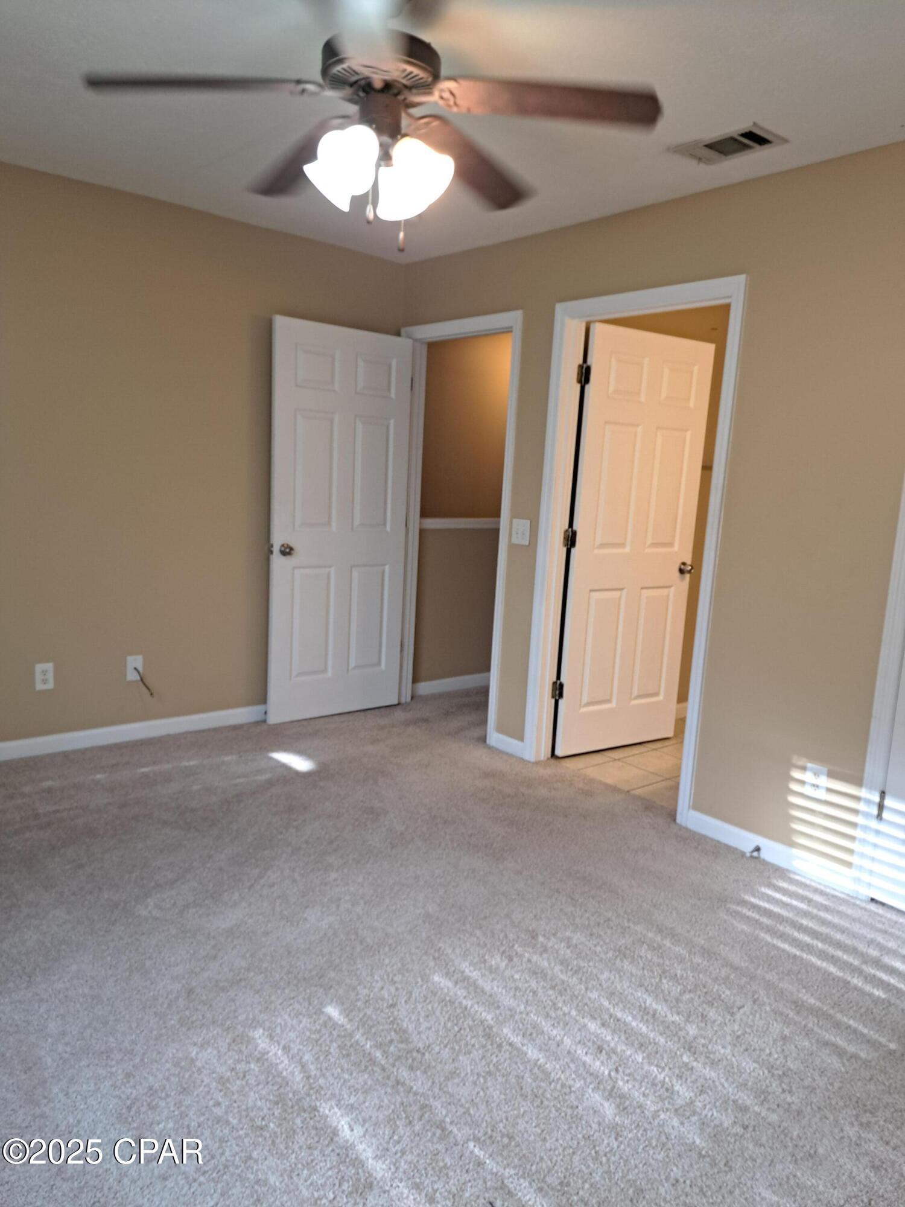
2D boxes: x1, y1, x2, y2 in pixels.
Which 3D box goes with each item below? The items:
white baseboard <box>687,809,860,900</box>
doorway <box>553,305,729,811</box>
[{"bbox_3d":[1.160,0.901,3.090,0.018,0.080,0.670,-5,12,-40],"label":"white baseboard"},{"bbox_3d":[0.754,-0.180,3.558,0.120,2.018,0.790,-5,12,-40],"label":"doorway"}]

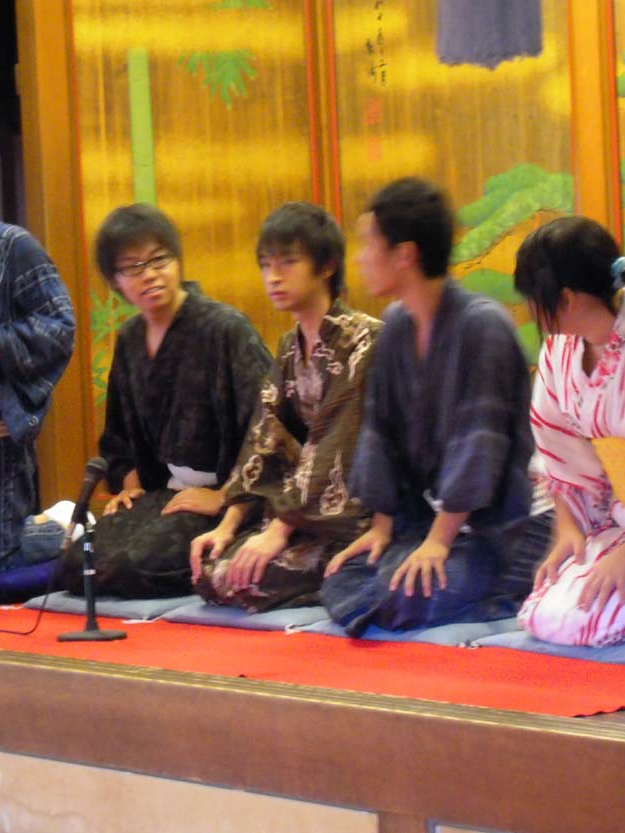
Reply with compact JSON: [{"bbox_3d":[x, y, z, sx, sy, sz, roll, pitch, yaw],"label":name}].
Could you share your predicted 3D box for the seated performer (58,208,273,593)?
[{"bbox_3d":[-0.318,-0.049,8.728,0.650,0.945,0.530,-4,3,-40],"label":"seated performer"}]

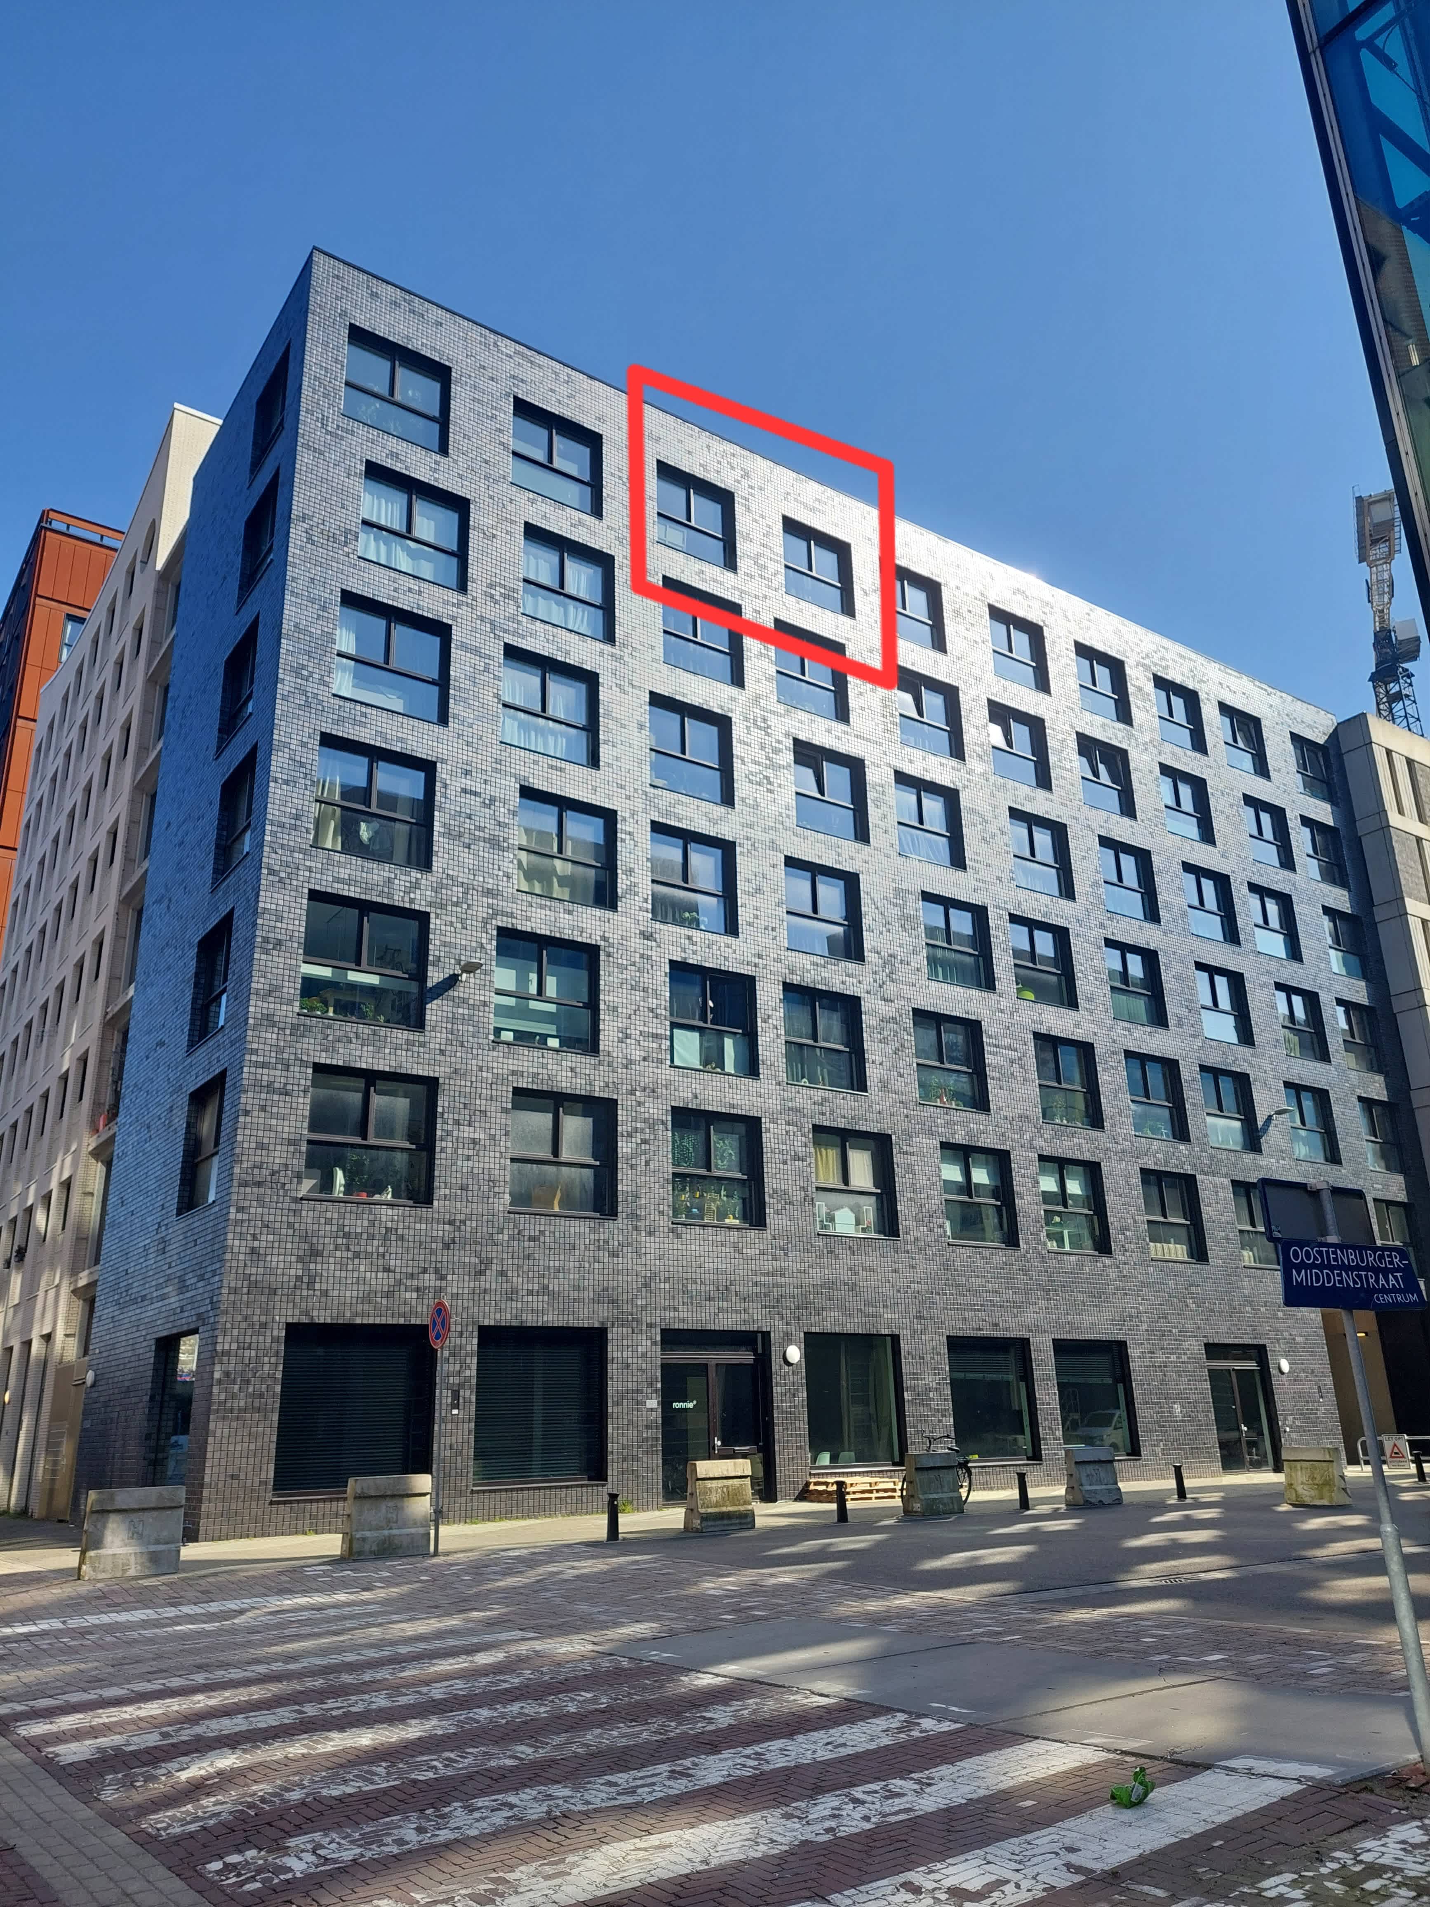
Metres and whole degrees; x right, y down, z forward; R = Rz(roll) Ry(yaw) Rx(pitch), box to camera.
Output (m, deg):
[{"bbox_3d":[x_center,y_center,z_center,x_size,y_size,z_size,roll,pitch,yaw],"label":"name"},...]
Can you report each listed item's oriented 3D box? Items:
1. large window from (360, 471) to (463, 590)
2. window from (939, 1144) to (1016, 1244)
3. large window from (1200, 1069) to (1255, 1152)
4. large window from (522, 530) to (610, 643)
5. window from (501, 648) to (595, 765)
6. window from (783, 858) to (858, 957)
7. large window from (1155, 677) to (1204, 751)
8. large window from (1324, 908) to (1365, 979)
[{"bbox_3d":[-5.966,-8.305,27.186,2.202,2.212,0.250,12,-23,-33],"label":"large window"},{"bbox_3d":[5.821,5.465,30.852,2.202,2.212,0.250,12,-23,-33],"label":"window"},{"bbox_3d":[13.725,4.199,36.851,2.040,2.040,0.200,12,-23,-33],"label":"large window"},{"bbox_3d":[-3.091,-7.649,28.793,2.140,2.150,0.220,12,-22,-33],"label":"large window"},{"bbox_3d":[-3.292,-4.860,27.421,2.040,2.040,0.200,12,-23,-33],"label":"window"},{"bbox_3d":[2.337,-0.897,30.173,2.123,2.128,0.250,11,-22,-33],"label":"window"},{"bbox_3d":[13.744,-7.012,40.894,2.040,2.040,0.200,12,-23,-33],"label":"large window"},{"bbox_3d":[20.098,-0.221,44.013,2.220,2.220,0.200,12,-23,-33],"label":"large window"}]

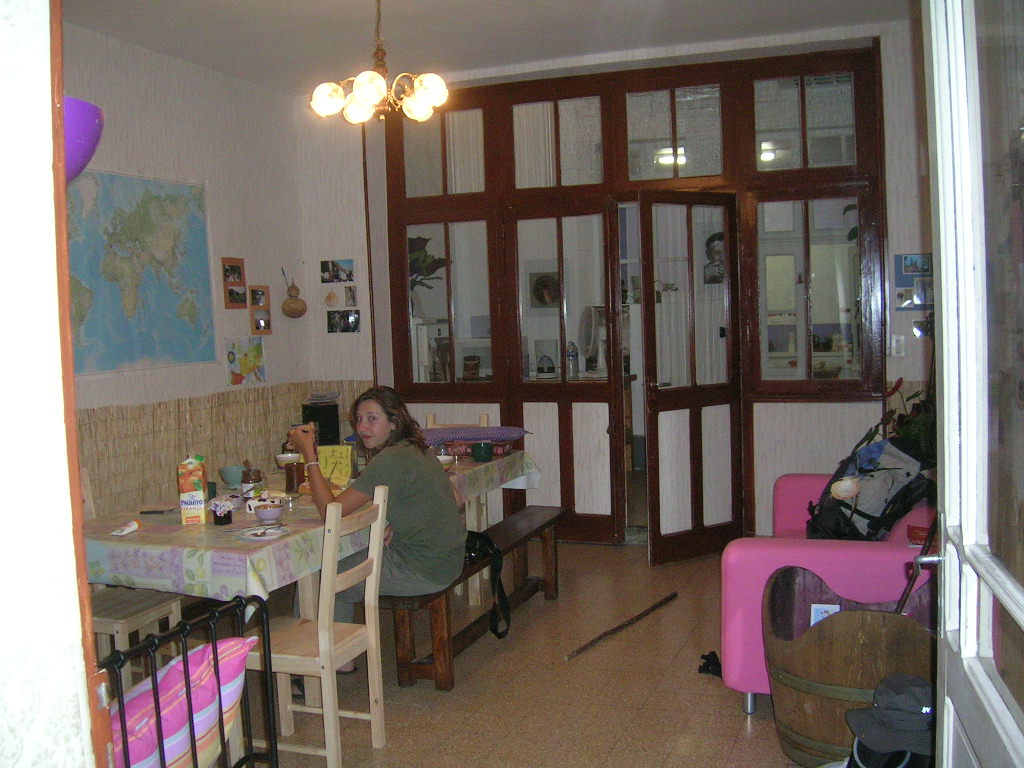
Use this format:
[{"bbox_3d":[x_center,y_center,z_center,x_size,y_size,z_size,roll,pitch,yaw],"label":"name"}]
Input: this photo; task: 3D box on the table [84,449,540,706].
[{"bbox_3d":[-0.902,0.871,5.057,1.060,0.735,2.519,0,4,24],"label":"table"}]

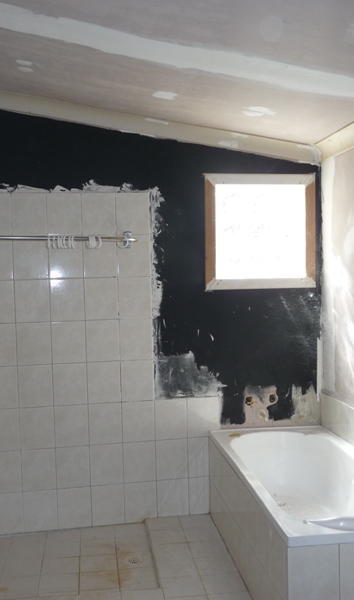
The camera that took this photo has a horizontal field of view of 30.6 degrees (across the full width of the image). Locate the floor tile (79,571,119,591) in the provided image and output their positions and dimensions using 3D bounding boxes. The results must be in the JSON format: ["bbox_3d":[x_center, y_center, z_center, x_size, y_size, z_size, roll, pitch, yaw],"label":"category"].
[{"bbox_3d":[-0.385,1.407,3.232,0.192,0.010,0.192,-2,3,-8],"label":"floor tile"}]

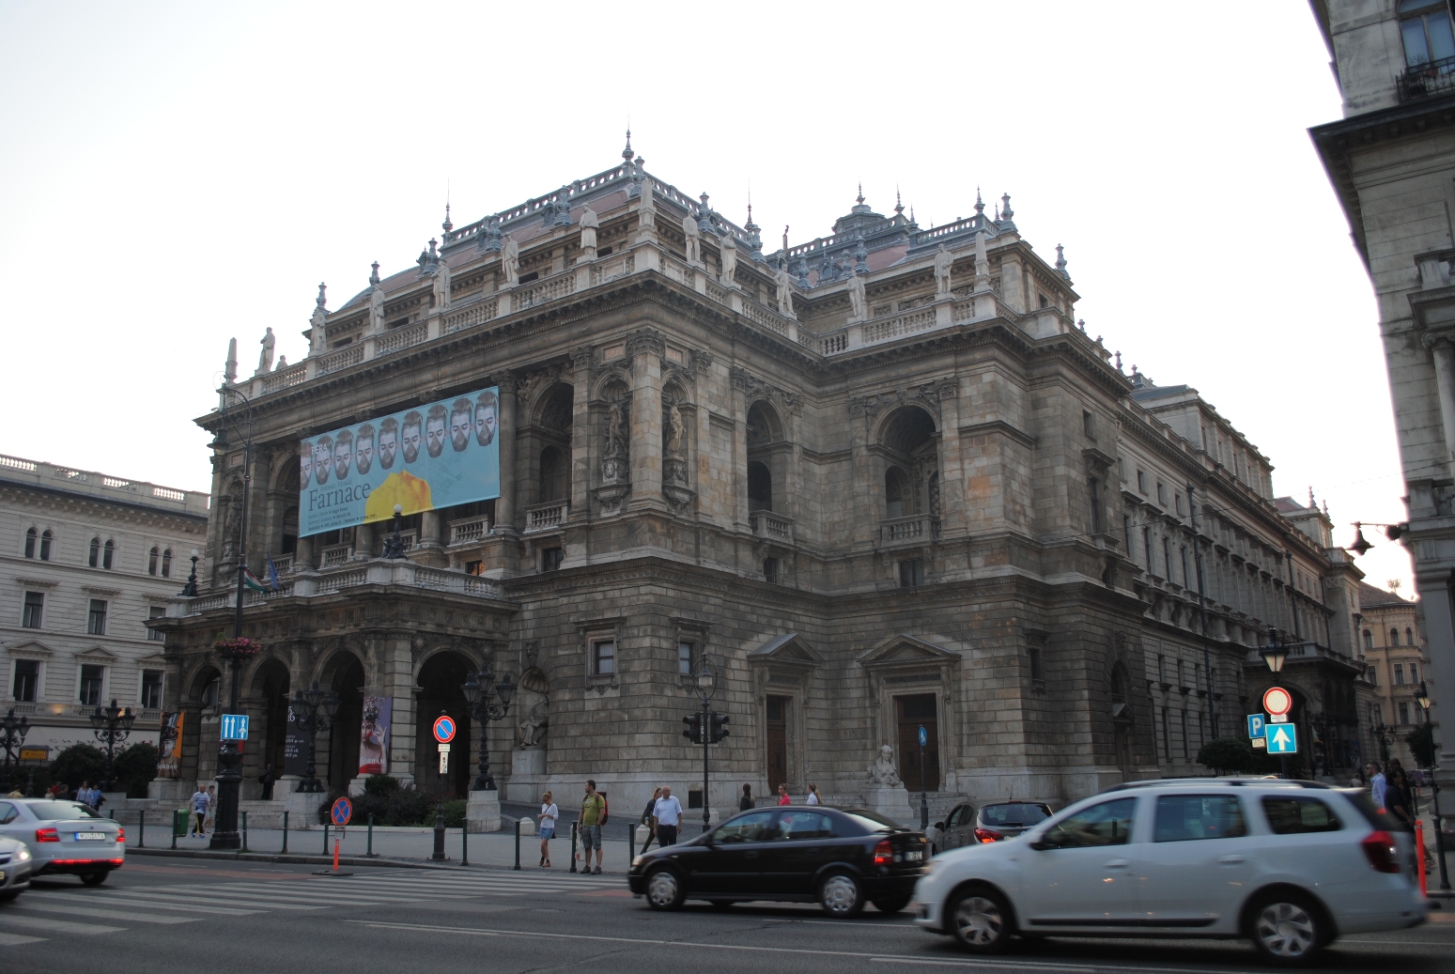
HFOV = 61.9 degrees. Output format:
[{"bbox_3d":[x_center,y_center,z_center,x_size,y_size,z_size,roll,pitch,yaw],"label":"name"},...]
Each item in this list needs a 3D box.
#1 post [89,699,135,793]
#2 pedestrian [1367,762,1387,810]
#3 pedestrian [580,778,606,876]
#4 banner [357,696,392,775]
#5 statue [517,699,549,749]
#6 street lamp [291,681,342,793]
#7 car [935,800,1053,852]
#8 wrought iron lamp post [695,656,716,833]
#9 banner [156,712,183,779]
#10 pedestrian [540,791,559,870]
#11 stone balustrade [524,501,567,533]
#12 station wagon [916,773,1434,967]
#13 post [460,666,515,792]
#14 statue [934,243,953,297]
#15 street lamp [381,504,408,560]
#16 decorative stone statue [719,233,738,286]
[{"bbox_3d":[-29.511,12.405,58.200,1.750,4.350,1.750,-11,-17,34],"label":"post"},{"bbox_3d":[11.525,5.761,21.380,0.420,1.780,0.500,-11,-17,34],"label":"pedestrian"},{"bbox_3d":[-2.617,6.588,23.559,0.480,1.760,0.420,-9,-16,30],"label":"pedestrian"},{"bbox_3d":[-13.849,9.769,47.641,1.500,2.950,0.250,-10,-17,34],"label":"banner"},{"bbox_3d":[-8.744,10.601,54.446,1.050,2.250,1.150,-10,-17,34],"label":"statue"},{"bbox_3d":[-16.311,9.918,48.051,1.800,4.410,1.750,-10,-17,34],"label":"street lamp"},{"bbox_3d":[5.214,6.874,23.793,1.750,1.490,4.000,0,-14,-3],"label":"car"},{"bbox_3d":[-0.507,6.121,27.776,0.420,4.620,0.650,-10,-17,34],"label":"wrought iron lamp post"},{"bbox_3d":[-25.518,11.829,55.611,1.600,2.930,0.250,-10,-17,34],"label":"banner"},{"bbox_3d":[-3.761,7.208,25.584,0.380,1.600,0.440,11,-18,-39],"label":"pedestrian"},{"bbox_3d":[-8.725,1.480,58.823,2.700,1.240,0.350,-11,-17,34],"label":"stone balustrade"},{"bbox_3d":[4.001,3.504,11.347,4.494,1.550,1.735,-10,-17,32],"label":"station wagon"},{"bbox_3d":[-8.521,8.558,43.023,1.800,4.410,1.750,-10,-17,34],"label":"post"},{"bbox_3d":[11.886,-11.882,66.808,0.900,2.850,0.750,-11,-17,34],"label":"statue"},{"bbox_3d":[-13.603,1.884,49.603,0.950,2.250,0.920,-1,-14,0],"label":"street lamp"},{"bbox_3d":[0.058,-11.630,62.120,0.750,2.700,0.900,-10,-17,34],"label":"decorative stone statue"}]

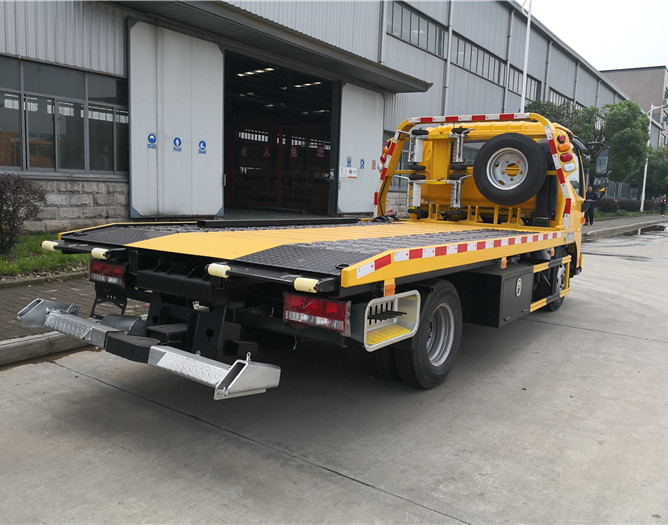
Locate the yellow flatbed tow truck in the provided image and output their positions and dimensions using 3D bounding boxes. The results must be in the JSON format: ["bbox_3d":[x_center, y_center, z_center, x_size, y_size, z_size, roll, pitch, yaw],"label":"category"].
[{"bbox_3d":[0.742,-0.435,5.208,2.364,2.236,6.452,7,8,35],"label":"yellow flatbed tow truck"}]

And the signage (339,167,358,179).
[{"bbox_3d":[0.546,-3.303,20.205,0.020,0.380,1.220,7,8,36],"label":"signage"}]

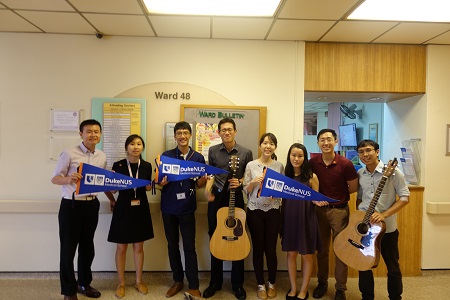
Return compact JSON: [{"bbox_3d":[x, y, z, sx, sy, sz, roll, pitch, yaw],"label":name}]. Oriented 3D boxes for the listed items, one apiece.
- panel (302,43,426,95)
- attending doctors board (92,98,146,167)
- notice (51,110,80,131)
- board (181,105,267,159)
[{"bbox_3d":[1.604,-0.931,3.437,1.411,0.552,0.050,1,1,-3],"label":"panel"},{"bbox_3d":[-1.149,-0.116,3.281,0.587,0.874,0.030,1,1,-3],"label":"attending doctors board"},{"bbox_3d":[-1.715,-0.317,3.259,0.303,0.220,0.015,1,1,-3],"label":"notice"},{"bbox_3d":[-0.012,-0.127,3.326,0.945,0.713,0.045,1,1,-3],"label":"board"}]

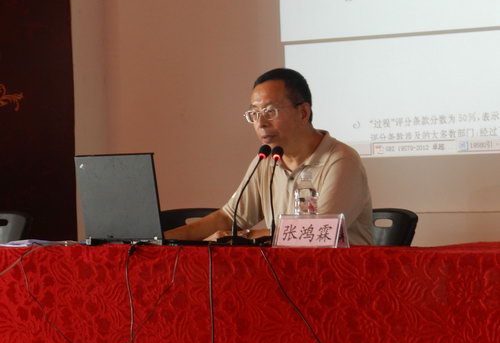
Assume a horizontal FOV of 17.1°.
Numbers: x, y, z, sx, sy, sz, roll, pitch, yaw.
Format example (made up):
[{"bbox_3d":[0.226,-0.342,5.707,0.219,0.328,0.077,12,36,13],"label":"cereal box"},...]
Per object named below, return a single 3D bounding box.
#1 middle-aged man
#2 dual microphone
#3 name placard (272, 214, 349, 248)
[{"bbox_3d":[0.070,0.330,4.970,0.570,1.260,0.720,-2,-2,38],"label":"middle-aged man"},{"bbox_3d":[0.008,0.067,4.760,0.195,0.290,0.180,-1,-2,14],"label":"dual microphone"},{"bbox_3d":[0.170,0.167,4.630,0.198,0.095,0.085,-2,-2,26],"label":"name placard"}]

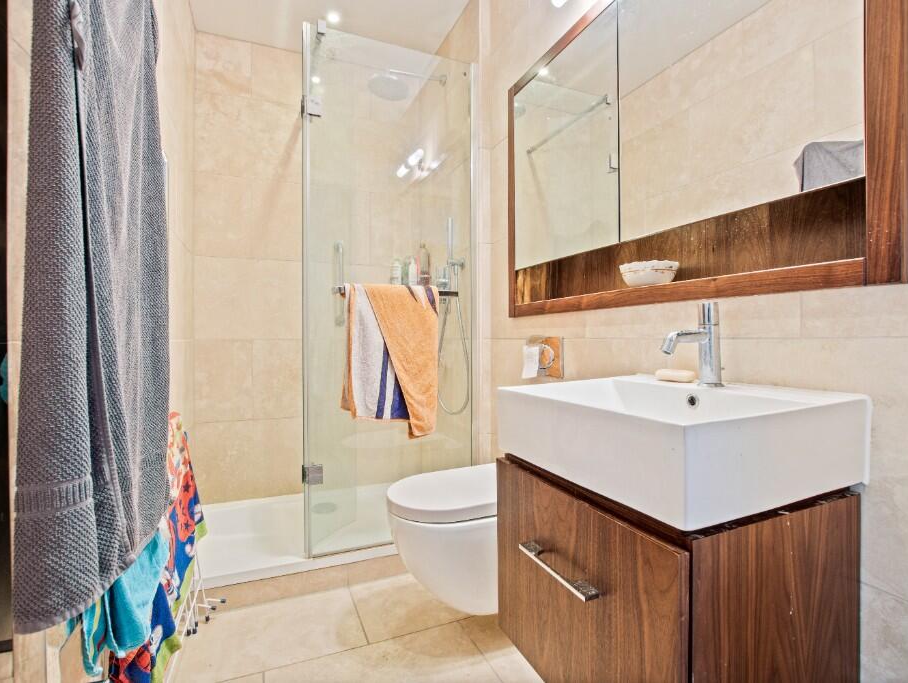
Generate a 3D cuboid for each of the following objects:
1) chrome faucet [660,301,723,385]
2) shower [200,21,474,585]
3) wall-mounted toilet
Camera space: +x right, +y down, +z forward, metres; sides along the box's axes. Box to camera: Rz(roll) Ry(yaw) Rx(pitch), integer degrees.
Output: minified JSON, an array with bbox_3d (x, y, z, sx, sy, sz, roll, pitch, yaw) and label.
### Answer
[{"bbox_3d":[0.485,0.008,0.860,0.152,0.173,0.050,0,0,-24],"label":"chrome faucet"},{"bbox_3d":[-0.569,-0.179,1.929,1.160,2.050,0.730,0,0,-21],"label":"shower"},{"bbox_3d":[0.049,0.676,1.453,0.530,0.375,0.365,0,0,-24],"label":"wall-mounted toilet"}]

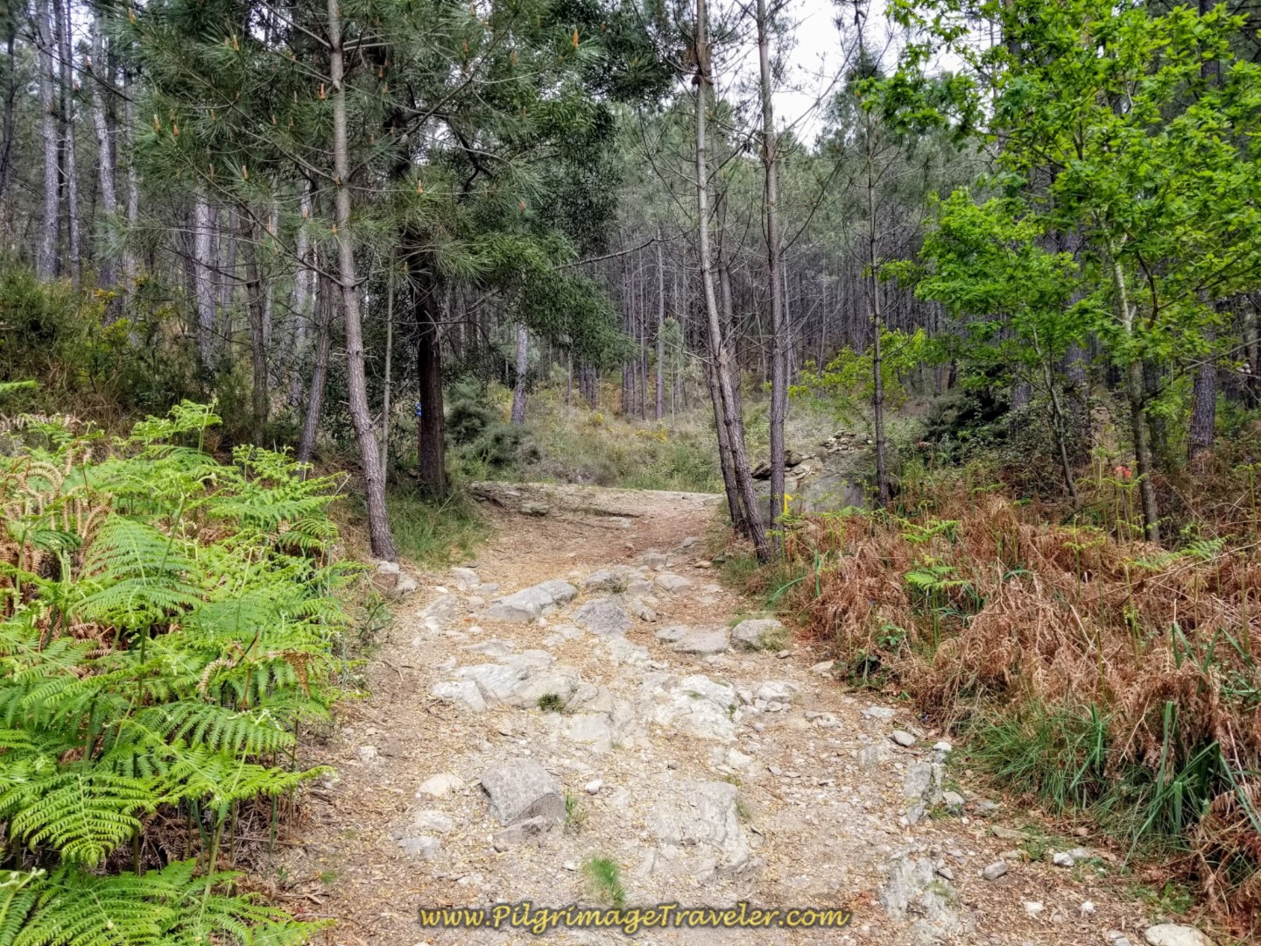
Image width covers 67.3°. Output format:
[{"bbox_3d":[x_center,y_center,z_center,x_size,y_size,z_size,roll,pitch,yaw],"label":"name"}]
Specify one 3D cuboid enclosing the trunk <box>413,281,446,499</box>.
[{"bbox_3d":[-2.486,-1.068,11.773,0.356,2.739,0.331,-2,1,-12],"label":"trunk"}]

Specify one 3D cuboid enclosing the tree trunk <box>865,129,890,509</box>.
[{"bbox_3d":[2.679,-1.662,10.259,0.118,4.109,0.107,-2,1,15],"label":"tree trunk"}]

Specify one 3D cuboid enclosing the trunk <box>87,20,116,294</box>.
[{"bbox_3d":[-11.118,-6.795,19.942,0.291,5.751,0.250,-2,1,-29],"label":"trunk"}]

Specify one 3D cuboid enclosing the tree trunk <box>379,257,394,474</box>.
[{"bbox_3d":[-2.561,-1.134,9.977,0.083,2.279,0.073,1,1,-14],"label":"tree trunk"}]

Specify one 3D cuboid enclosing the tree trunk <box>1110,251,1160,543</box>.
[{"bbox_3d":[4.138,-0.615,7.776,0.146,2.412,0.114,-7,1,28],"label":"tree trunk"}]

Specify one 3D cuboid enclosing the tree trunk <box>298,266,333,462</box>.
[{"bbox_3d":[-3.660,-1.231,10.977,0.229,2.283,0.183,6,1,-18],"label":"tree trunk"}]

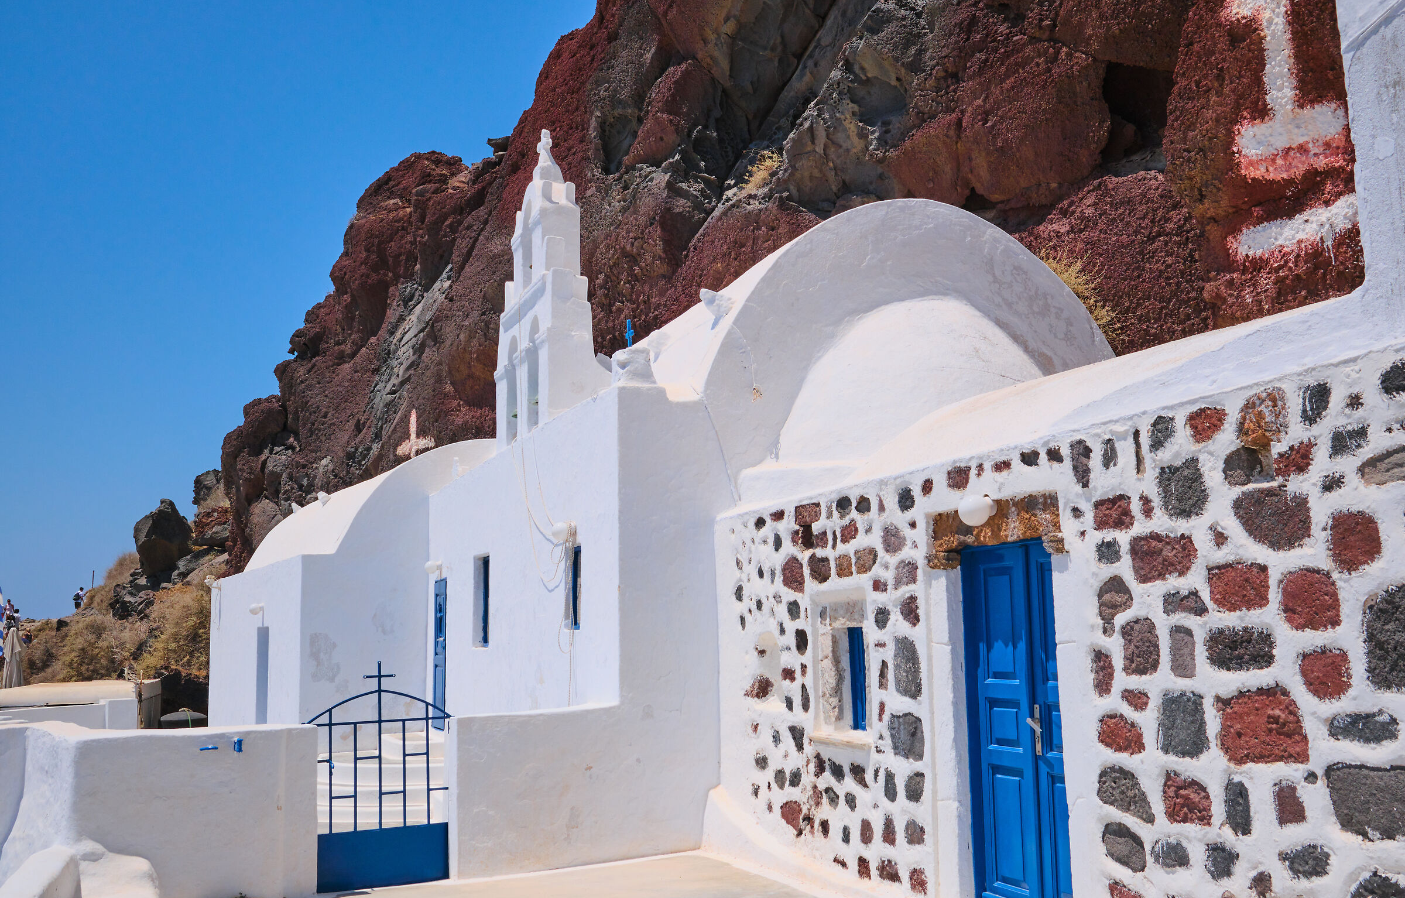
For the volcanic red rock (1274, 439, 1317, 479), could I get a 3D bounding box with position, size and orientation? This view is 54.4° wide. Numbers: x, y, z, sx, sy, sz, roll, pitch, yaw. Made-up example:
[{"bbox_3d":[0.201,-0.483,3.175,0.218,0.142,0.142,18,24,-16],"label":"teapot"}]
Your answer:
[{"bbox_3d":[2.276,0.042,5.155,0.110,0.138,0.213,2,-8,-20],"label":"volcanic red rock"}]

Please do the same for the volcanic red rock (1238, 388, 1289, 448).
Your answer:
[{"bbox_3d":[2.210,-0.118,5.301,0.140,0.219,0.282,2,-8,-20],"label":"volcanic red rock"}]

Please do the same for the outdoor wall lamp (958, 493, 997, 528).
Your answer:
[{"bbox_3d":[1.424,0.314,7.108,0.188,0.170,0.165,2,-8,-20],"label":"outdoor wall lamp"}]

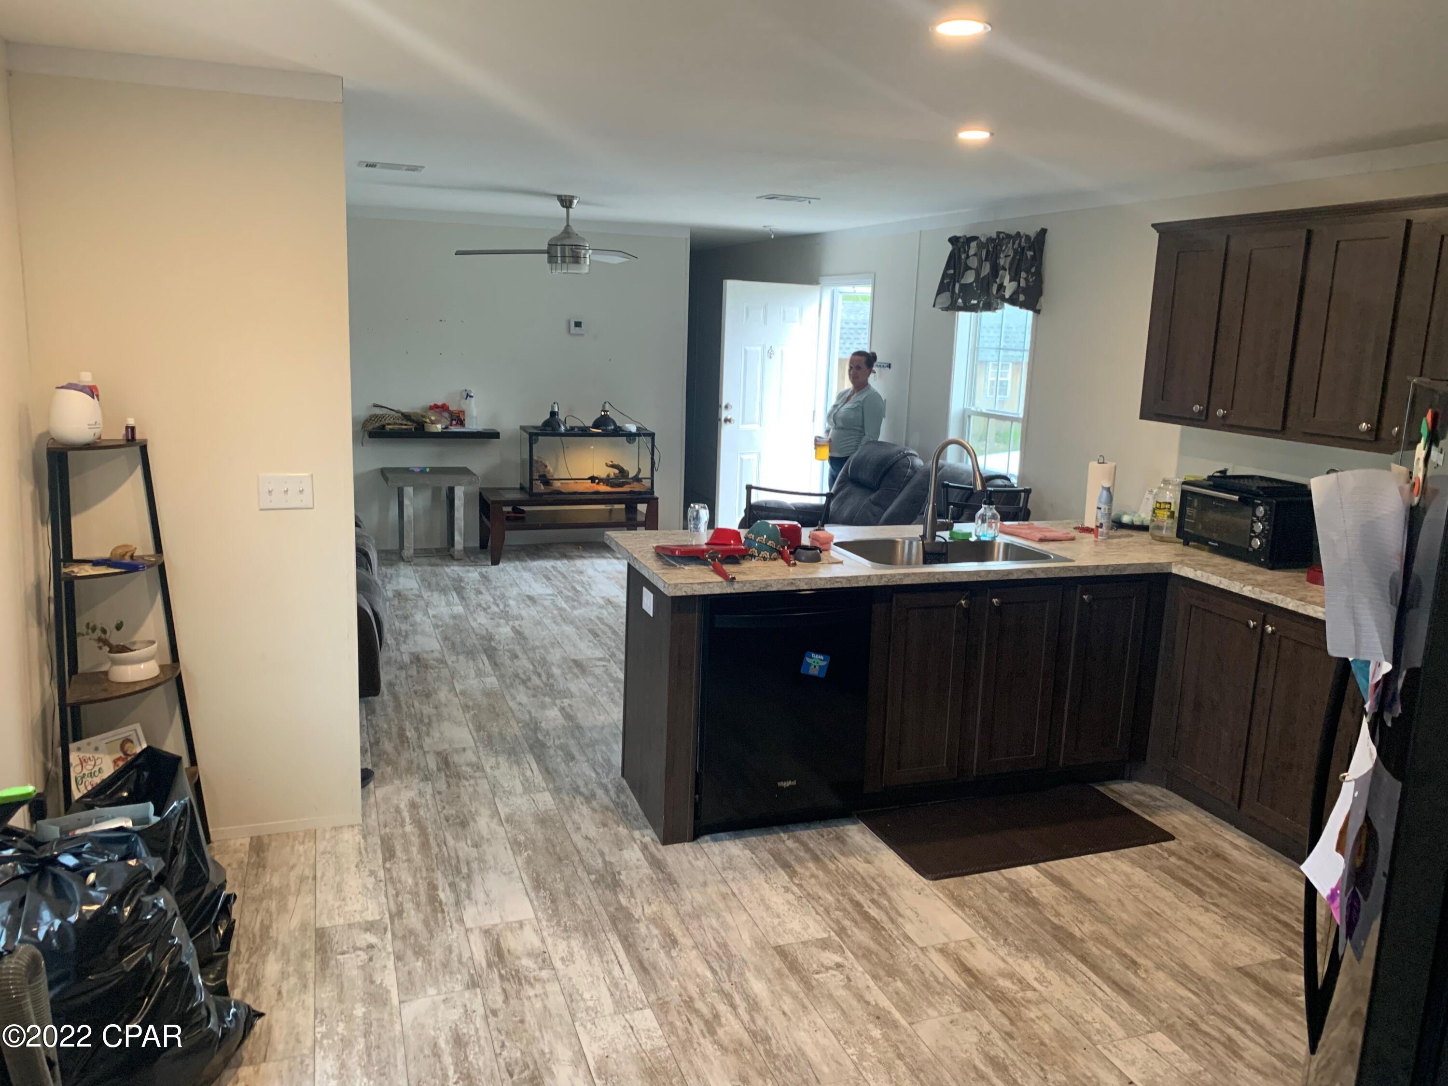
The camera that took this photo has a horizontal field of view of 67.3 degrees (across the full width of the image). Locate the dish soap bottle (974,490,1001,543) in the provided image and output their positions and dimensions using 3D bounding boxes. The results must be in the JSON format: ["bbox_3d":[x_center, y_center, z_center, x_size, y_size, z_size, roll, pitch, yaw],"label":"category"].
[{"bbox_3d":[1.094,-0.116,4.509,0.097,0.205,0.097,4,11,10],"label":"dish soap bottle"}]

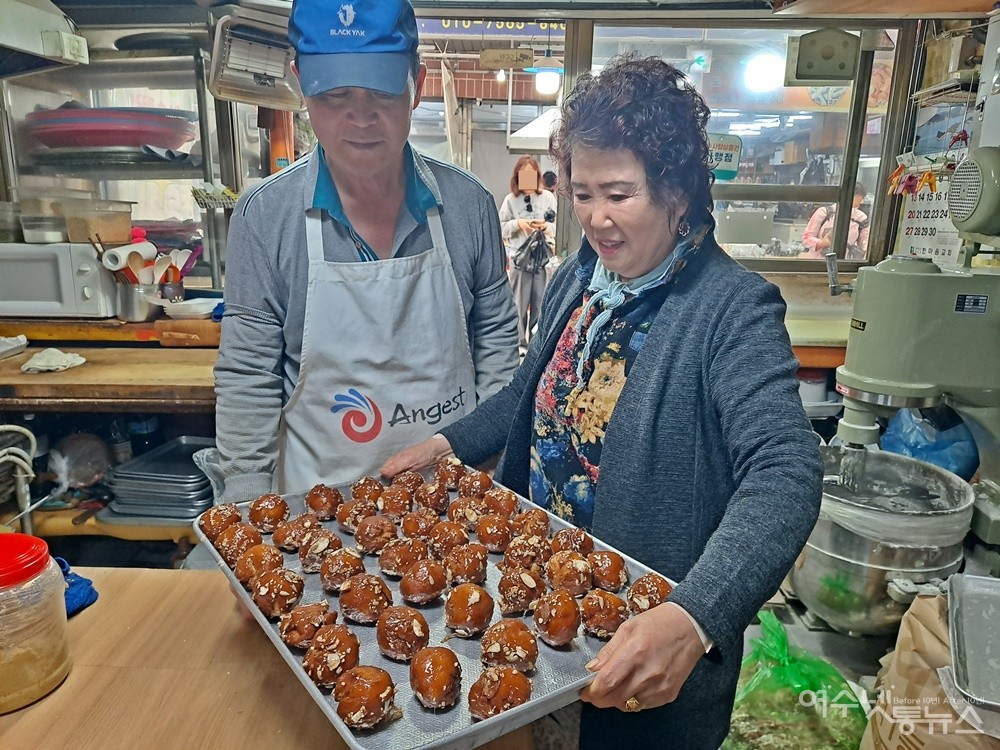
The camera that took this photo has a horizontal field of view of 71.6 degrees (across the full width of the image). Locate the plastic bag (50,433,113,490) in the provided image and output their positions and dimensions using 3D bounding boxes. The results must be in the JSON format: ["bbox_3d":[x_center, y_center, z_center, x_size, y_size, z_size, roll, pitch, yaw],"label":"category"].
[{"bbox_3d":[-1.350,0.275,2.230,0.190,0.170,0.170,-1,12,-11],"label":"plastic bag"}]

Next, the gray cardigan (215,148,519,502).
[{"bbox_3d":[-0.216,-0.060,1.150,0.510,0.610,0.310,0,12,-7],"label":"gray cardigan"}]

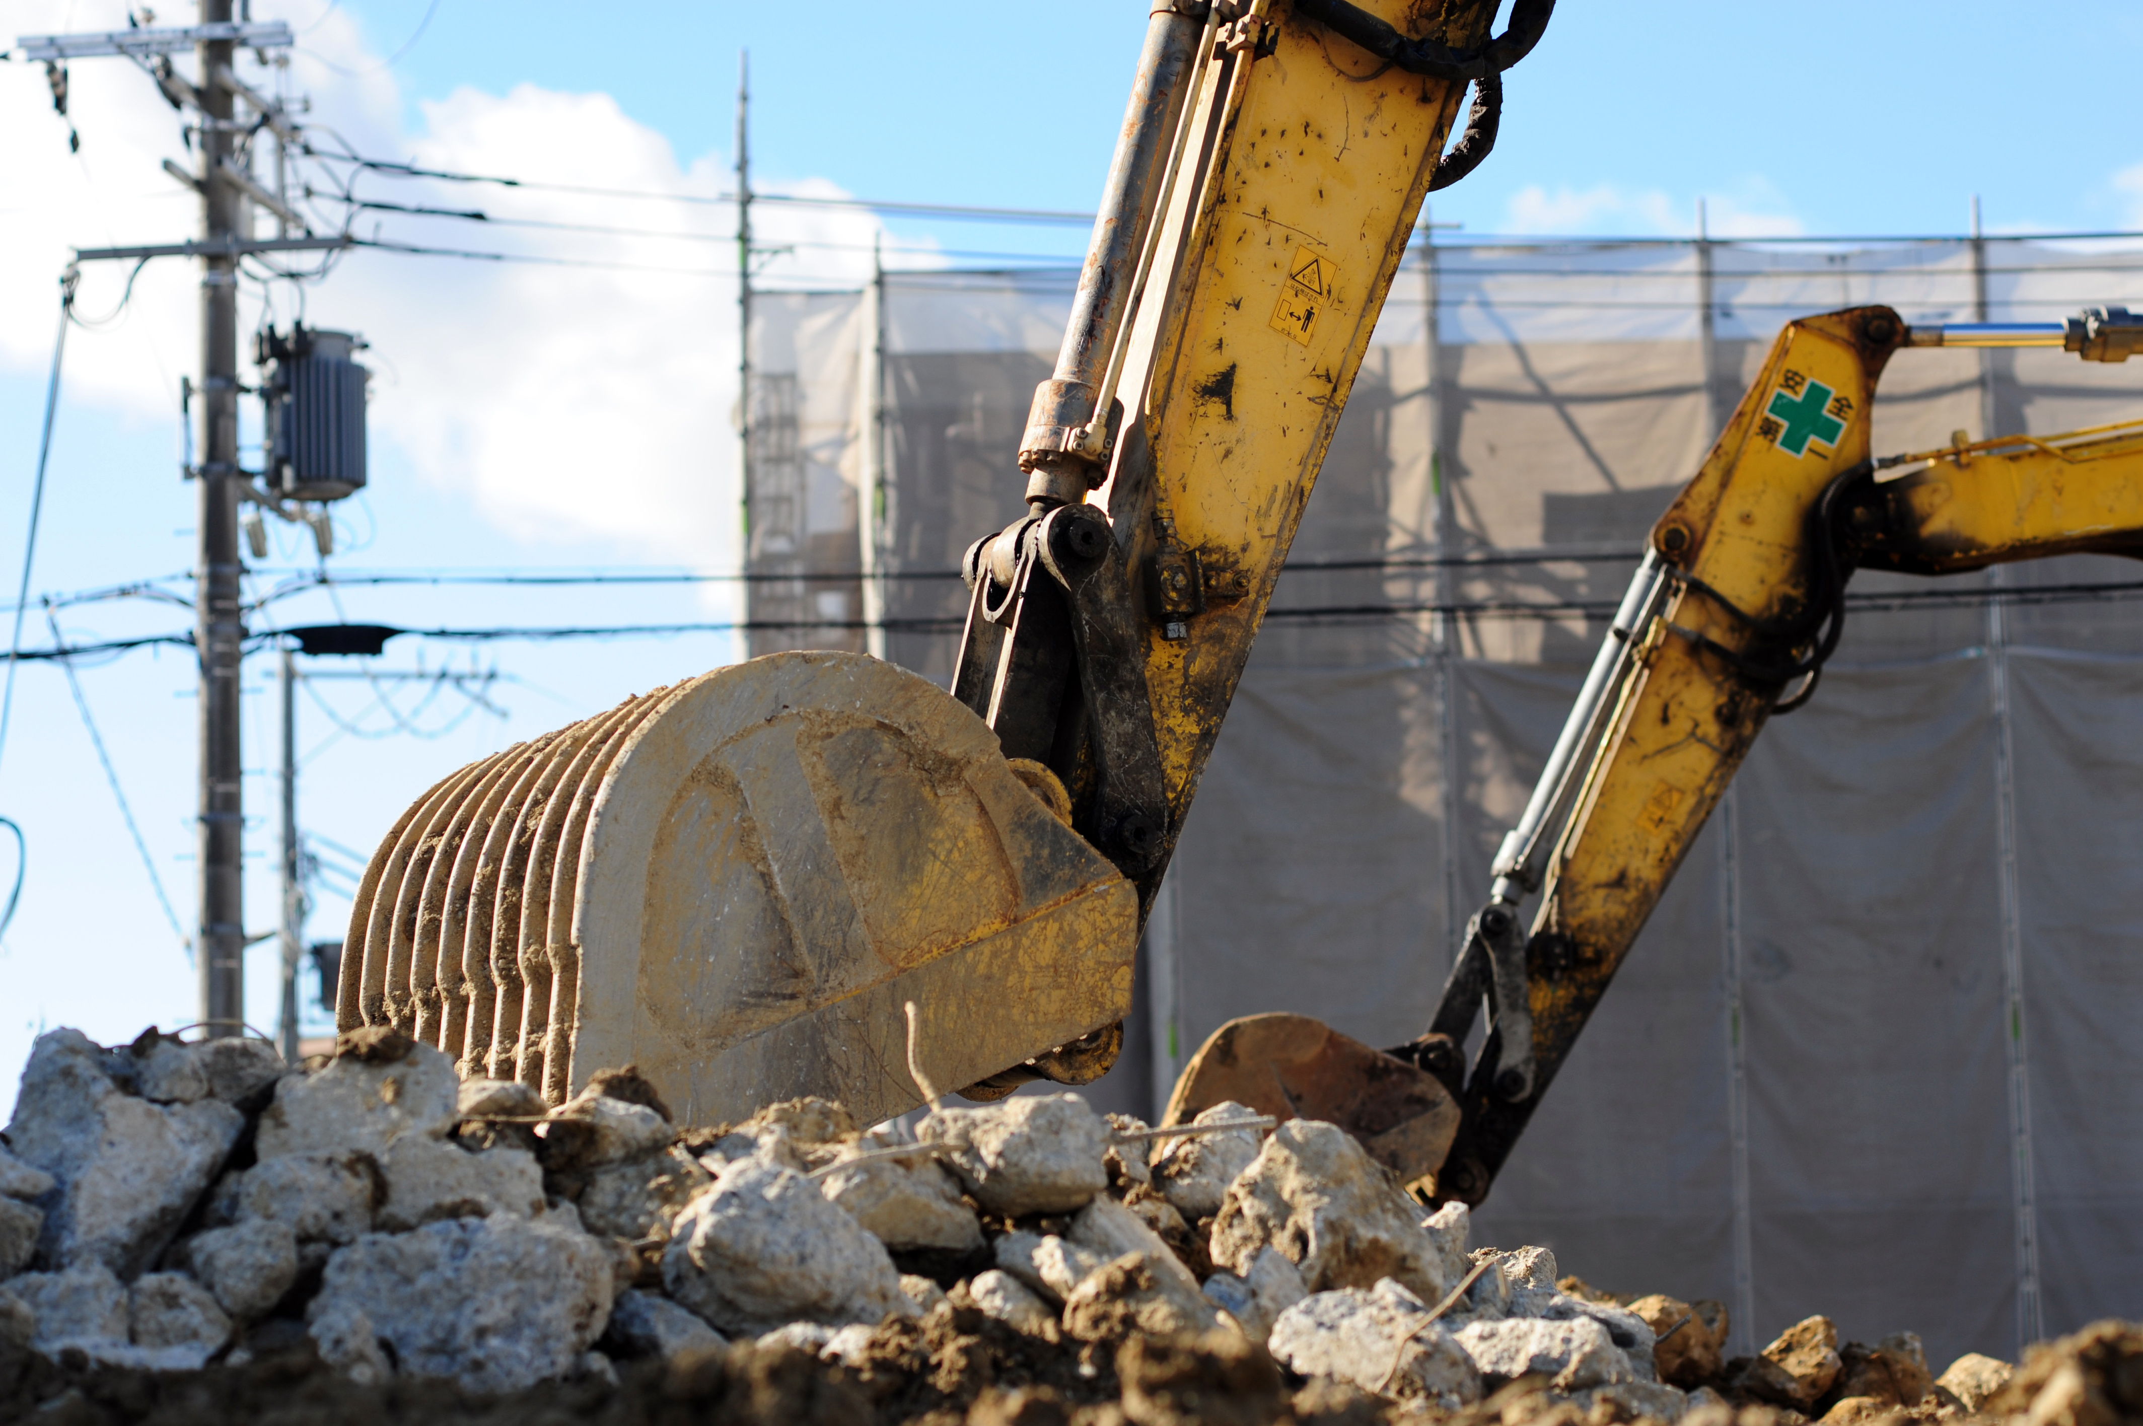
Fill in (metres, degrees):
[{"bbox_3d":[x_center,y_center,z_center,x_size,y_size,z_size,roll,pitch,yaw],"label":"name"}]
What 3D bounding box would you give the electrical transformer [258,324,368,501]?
[{"bbox_3d":[-4.198,-1.657,34.653,0.540,0.920,0.500,3,-10,-25],"label":"electrical transformer"}]

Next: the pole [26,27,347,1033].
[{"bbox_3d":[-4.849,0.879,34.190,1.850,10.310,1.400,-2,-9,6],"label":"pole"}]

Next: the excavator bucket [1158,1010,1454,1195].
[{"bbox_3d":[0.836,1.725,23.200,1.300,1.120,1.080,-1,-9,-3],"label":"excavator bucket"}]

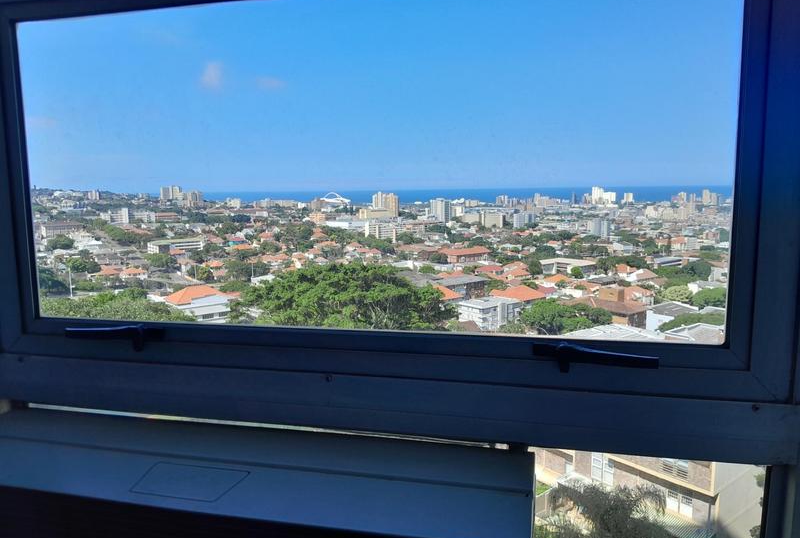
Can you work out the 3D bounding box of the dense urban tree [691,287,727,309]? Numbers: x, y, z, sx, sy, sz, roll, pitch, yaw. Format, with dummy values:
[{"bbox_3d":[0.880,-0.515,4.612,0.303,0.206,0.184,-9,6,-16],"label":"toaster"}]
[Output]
[{"bbox_3d":[109.359,10.946,211.104,11.500,8.000,11.000,-5,9,-27],"label":"dense urban tree"}]

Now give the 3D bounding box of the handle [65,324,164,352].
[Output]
[{"bbox_3d":[-0.354,0.085,0.747,0.118,0.028,0.040,1,8,13],"label":"handle"}]

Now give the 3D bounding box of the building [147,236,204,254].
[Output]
[{"bbox_3d":[-170.740,-18.183,458.930,38.000,10.300,14.000,-7,10,-37],"label":"building"}]

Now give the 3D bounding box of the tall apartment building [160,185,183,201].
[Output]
[{"bbox_3d":[-511.131,-169.282,1346.324,42.700,34.622,19.215,-4,8,-20],"label":"tall apartment building"}]

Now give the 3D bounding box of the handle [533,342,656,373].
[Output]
[{"bbox_3d":[0.199,0.090,0.620,0.120,0.028,0.040,1,8,13],"label":"handle"}]

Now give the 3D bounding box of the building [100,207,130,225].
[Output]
[{"bbox_3d":[-312.480,-57.990,660.000,28.000,17.000,15.000,-3,8,-18],"label":"building"}]

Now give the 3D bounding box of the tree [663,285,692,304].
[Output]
[{"bbox_3d":[82.200,8.000,178.000,8.500,7.000,8.200,1,8,15],"label":"tree"}]

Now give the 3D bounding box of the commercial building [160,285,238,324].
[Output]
[{"bbox_3d":[-56.720,10.040,170.000,16.000,9.500,15.000,-7,10,-39],"label":"commercial building"}]

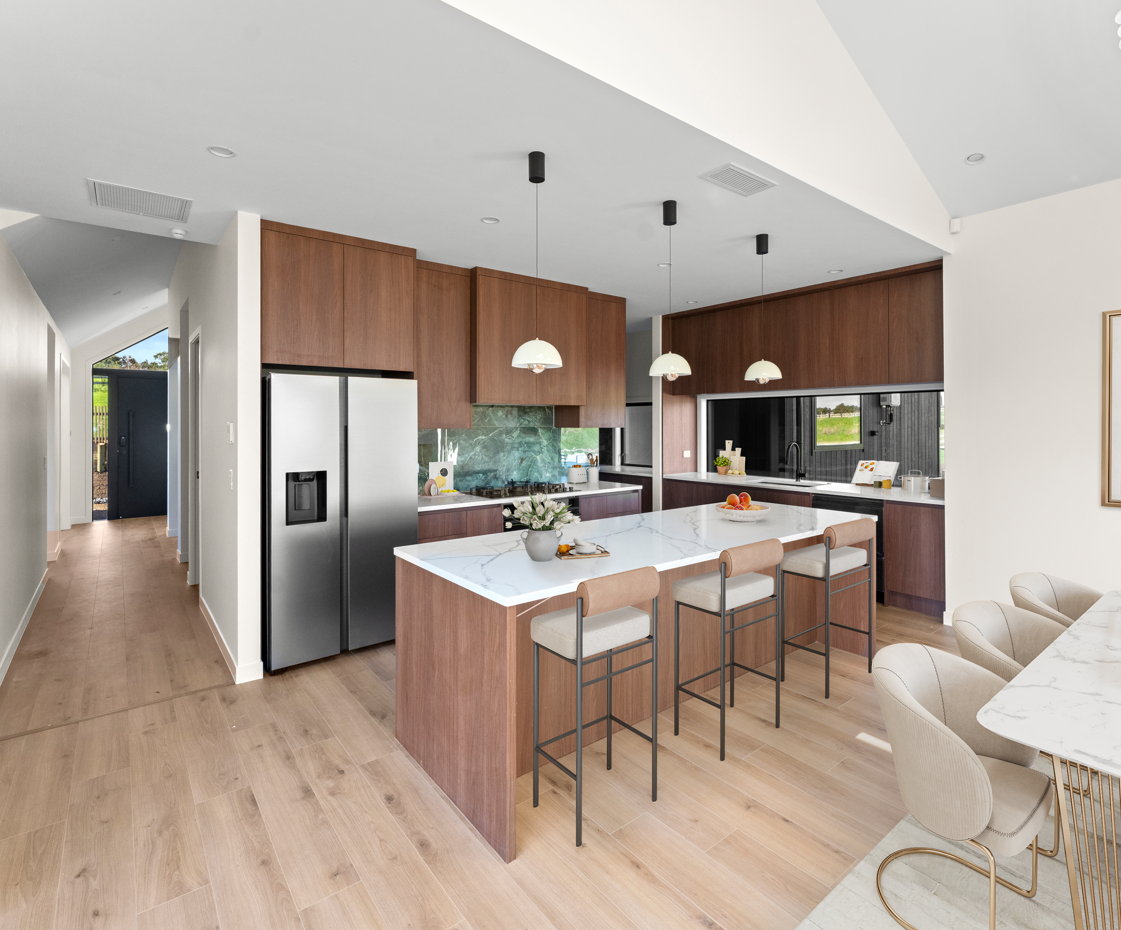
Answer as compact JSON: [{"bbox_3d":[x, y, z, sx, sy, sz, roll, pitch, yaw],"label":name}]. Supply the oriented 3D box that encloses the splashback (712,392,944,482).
[{"bbox_3d":[2.640,-0.283,5.591,0.070,0.876,2.661,-2,4,-38],"label":"splashback"}]

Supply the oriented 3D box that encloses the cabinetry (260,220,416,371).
[{"bbox_3d":[-1.588,-1.080,3.762,0.962,0.870,0.567,-2,4,-38],"label":"cabinetry"}]

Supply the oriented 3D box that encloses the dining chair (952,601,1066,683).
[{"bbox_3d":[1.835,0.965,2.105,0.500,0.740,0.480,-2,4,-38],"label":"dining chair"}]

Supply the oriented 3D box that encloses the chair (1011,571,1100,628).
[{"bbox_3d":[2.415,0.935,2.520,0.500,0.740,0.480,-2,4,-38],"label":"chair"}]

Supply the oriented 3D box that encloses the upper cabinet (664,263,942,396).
[{"bbox_3d":[2.368,-1.194,5.388,0.463,0.915,2.733,-2,4,-38],"label":"upper cabinet"}]

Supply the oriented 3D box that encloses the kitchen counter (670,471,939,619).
[{"bbox_3d":[2.305,0.662,5.414,0.610,0.900,2.780,-3,4,-38],"label":"kitchen counter"}]

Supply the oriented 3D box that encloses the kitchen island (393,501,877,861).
[{"bbox_3d":[0.611,0.806,3.002,2.715,0.891,0.959,-2,4,-38],"label":"kitchen island"}]

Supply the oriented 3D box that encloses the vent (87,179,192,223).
[{"bbox_3d":[-2.329,-1.445,3.021,0.449,0.030,0.442,-2,4,-38],"label":"vent"}]

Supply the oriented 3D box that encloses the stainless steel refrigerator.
[{"bbox_3d":[-1.572,0.303,3.756,0.905,1.775,0.673,-2,4,-38],"label":"stainless steel refrigerator"}]

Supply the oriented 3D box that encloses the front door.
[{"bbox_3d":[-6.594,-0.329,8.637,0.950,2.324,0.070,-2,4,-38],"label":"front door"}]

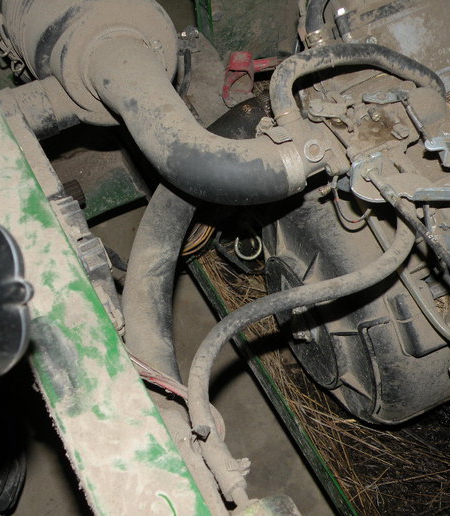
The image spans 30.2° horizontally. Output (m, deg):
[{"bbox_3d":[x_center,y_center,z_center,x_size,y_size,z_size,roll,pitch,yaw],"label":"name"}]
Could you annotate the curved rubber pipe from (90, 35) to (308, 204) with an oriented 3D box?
[{"bbox_3d":[-0.027,-0.106,0.713,0.229,0.060,0.099,32,57,17],"label":"curved rubber pipe"}]

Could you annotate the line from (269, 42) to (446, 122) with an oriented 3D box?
[{"bbox_3d":[0.119,-0.161,0.746,0.207,0.037,0.072,-10,82,-35],"label":"line"}]

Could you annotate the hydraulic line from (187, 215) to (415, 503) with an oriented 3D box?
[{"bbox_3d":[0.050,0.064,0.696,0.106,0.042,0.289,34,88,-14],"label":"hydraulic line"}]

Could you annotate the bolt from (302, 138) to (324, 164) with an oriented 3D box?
[{"bbox_3d":[0.072,-0.088,0.680,0.017,0.009,0.017,0,88,5],"label":"bolt"}]

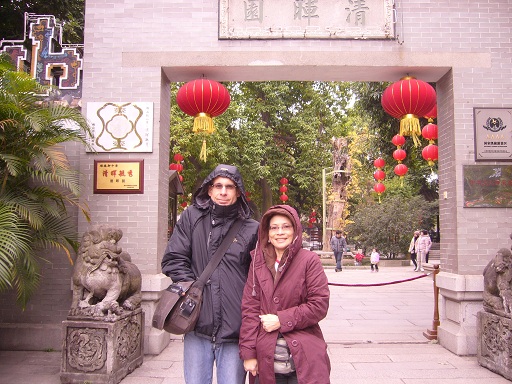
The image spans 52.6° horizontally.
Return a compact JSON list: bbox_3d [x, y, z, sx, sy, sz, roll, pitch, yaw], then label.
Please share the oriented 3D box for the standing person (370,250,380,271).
[{"bbox_3d":[4.778,2.763,20.700,0.400,0.930,0.290,-1,-5,14],"label":"standing person"}]

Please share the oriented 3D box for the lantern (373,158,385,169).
[{"bbox_3d":[3.736,-0.850,15.600,0.340,0.320,0.340,0,-5,0],"label":"lantern"}]

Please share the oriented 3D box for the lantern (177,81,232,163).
[{"bbox_3d":[-0.676,-0.931,6.720,0.700,1.060,0.700,0,-5,0],"label":"lantern"}]

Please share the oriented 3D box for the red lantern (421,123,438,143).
[{"bbox_3d":[3.220,-1.092,9.500,0.340,0.340,0.340,0,-5,0],"label":"red lantern"}]

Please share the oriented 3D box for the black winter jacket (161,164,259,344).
[{"bbox_3d":[-0.263,0.359,3.020,0.580,1.040,0.360,-1,-5,9],"label":"black winter jacket"}]

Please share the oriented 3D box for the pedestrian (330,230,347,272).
[{"bbox_3d":[3.323,2.391,20.800,0.620,1.670,0.420,0,-5,3],"label":"pedestrian"}]

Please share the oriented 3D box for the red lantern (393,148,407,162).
[{"bbox_3d":[3.674,-0.936,13.200,0.340,0.320,0.340,0,-5,0],"label":"red lantern"}]

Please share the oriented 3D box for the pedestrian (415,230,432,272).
[{"bbox_3d":[6.710,2.382,20.800,0.600,1.670,0.380,-2,-5,27],"label":"pedestrian"}]

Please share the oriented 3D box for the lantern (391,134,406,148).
[{"bbox_3d":[3.651,-1.298,13.200,0.340,0.320,0.340,0,-5,0],"label":"lantern"}]

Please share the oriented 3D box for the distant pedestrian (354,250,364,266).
[{"bbox_3d":[4.298,2.745,21.500,0.420,0.720,0.280,0,-5,6],"label":"distant pedestrian"}]

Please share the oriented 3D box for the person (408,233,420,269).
[{"bbox_3d":[6.462,2.405,21.000,0.520,1.640,0.380,0,-5,0],"label":"person"}]

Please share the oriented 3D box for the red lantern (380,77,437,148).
[{"bbox_3d":[1.983,-1.034,6.700,0.710,0.920,0.710,0,-5,0],"label":"red lantern"}]

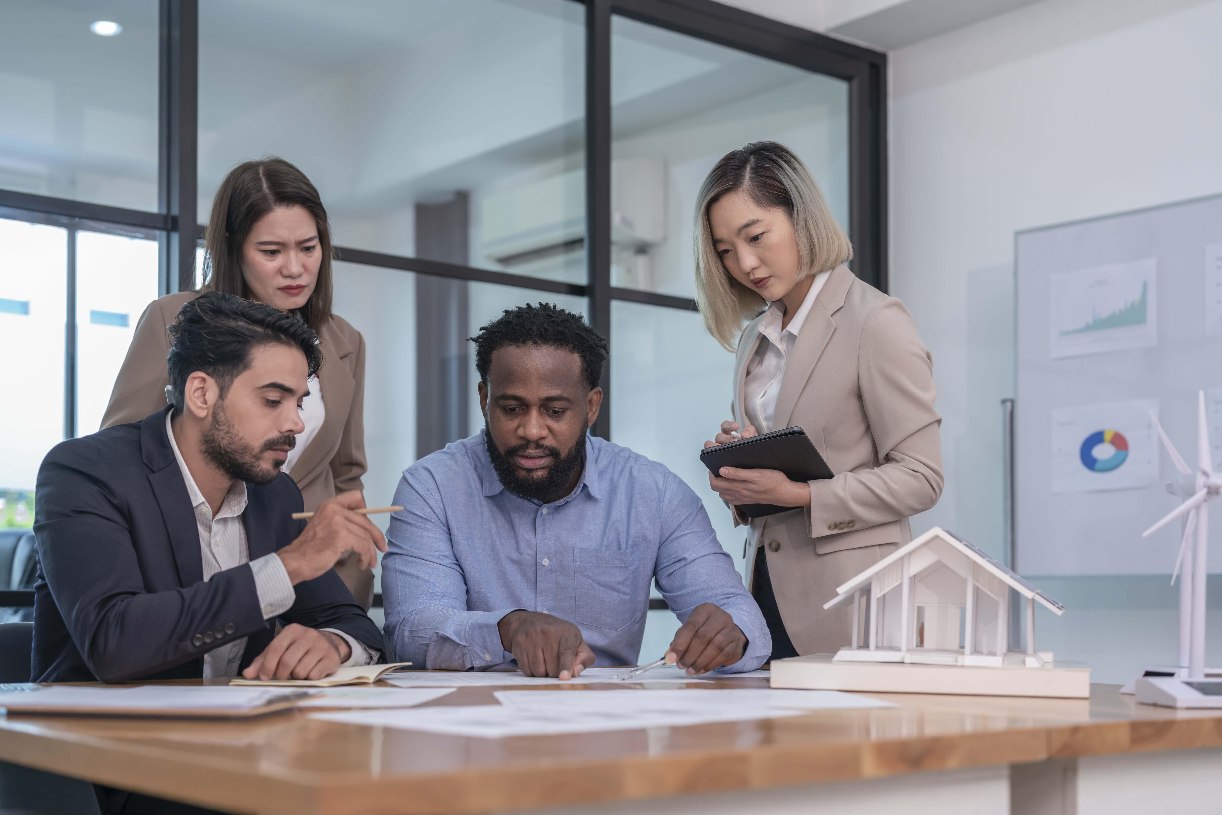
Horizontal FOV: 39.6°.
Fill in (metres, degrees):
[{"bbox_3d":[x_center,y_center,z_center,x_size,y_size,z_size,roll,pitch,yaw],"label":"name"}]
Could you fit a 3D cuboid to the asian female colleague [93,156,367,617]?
[{"bbox_3d":[-0.595,0.395,2.700,0.460,1.570,0.380,2,-5,-30],"label":"asian female colleague"}]

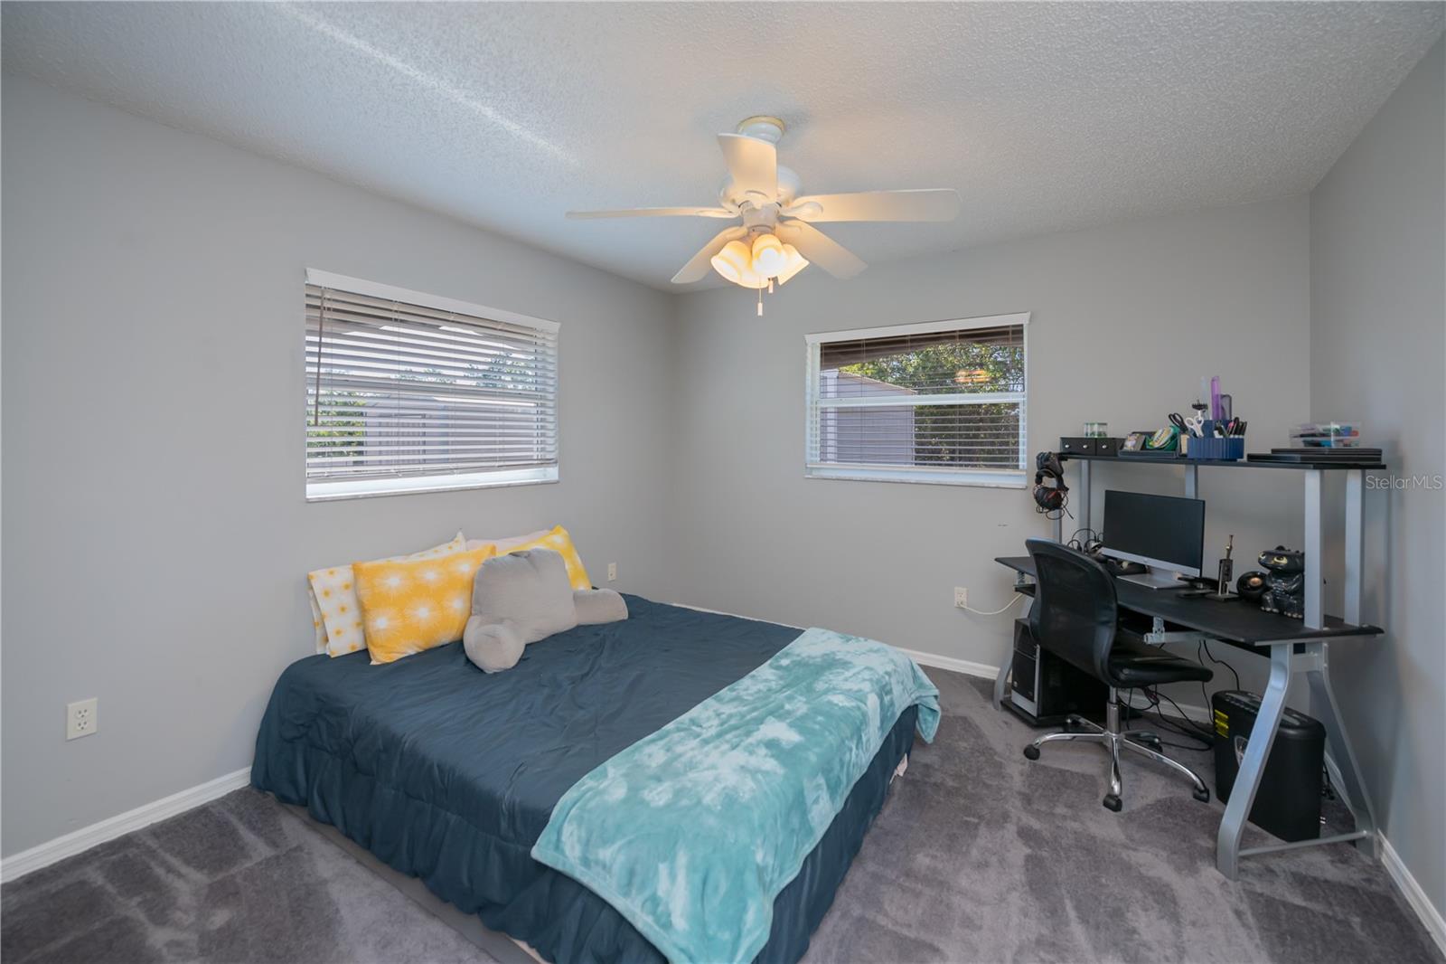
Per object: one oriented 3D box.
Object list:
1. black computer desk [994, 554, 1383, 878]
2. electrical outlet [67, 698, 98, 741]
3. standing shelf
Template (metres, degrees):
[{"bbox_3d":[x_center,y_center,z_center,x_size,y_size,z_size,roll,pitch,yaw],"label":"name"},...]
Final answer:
[{"bbox_3d":[1.756,0.822,2.352,0.571,0.763,1.202,-1,4,-12],"label":"black computer desk"},{"bbox_3d":[-2.140,0.792,1.879,0.010,0.118,0.068,3,5,33],"label":"electrical outlet"},{"bbox_3d":[1.909,0.172,2.352,0.296,0.538,1.098,-1,4,-12],"label":"standing shelf"}]

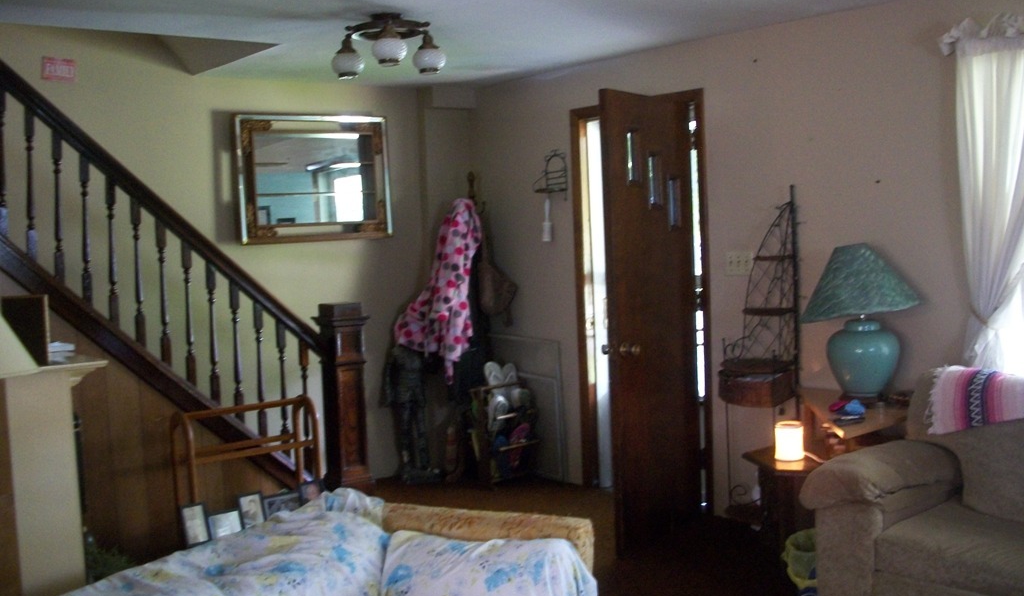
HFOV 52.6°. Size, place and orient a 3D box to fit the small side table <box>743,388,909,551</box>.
[{"bbox_3d":[1.289,0.788,4.292,0.680,0.690,0.710,-6,6,-42],"label":"small side table"}]

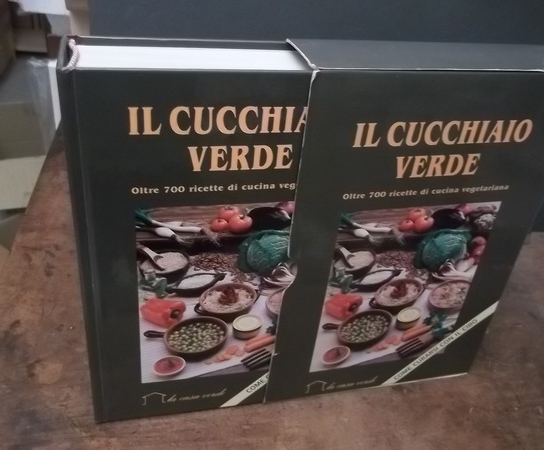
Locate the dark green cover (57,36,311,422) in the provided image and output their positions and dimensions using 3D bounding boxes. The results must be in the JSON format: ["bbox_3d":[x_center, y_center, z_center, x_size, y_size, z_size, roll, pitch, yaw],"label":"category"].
[{"bbox_3d":[-0.029,0.016,0.348,0.170,0.246,0.046,-4,35,-15],"label":"dark green cover"}]

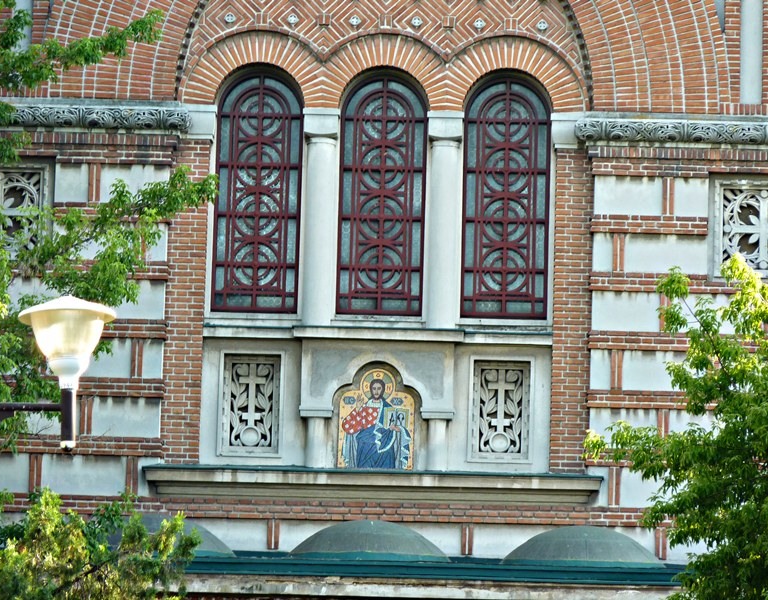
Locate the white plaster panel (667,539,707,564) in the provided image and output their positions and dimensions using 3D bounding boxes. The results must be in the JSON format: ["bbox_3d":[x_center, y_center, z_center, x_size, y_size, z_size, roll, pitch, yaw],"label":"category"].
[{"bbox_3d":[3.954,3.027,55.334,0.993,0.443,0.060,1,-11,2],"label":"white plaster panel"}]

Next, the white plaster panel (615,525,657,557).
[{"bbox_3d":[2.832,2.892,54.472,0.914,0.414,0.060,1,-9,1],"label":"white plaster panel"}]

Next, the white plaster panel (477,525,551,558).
[{"bbox_3d":[1.615,2.977,55.411,1.014,0.431,0.060,1,-11,2],"label":"white plaster panel"}]

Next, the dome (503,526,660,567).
[{"bbox_3d":[2.354,2.994,54.133,1.923,0.580,1.885,1,-11,2],"label":"dome"}]

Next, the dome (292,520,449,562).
[{"bbox_3d":[-0.159,2.872,53.424,1.920,0.550,1.800,1,-9,1],"label":"dome"}]

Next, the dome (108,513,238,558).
[{"bbox_3d":[-2.739,2.835,54.311,1.958,0.580,1.920,1,-11,2],"label":"dome"}]

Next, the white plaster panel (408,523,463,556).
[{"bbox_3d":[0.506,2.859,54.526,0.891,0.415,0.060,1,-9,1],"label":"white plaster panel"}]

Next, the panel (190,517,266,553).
[{"bbox_3d":[-1.880,2.838,54.580,0.988,0.415,0.060,1,-9,1],"label":"panel"}]

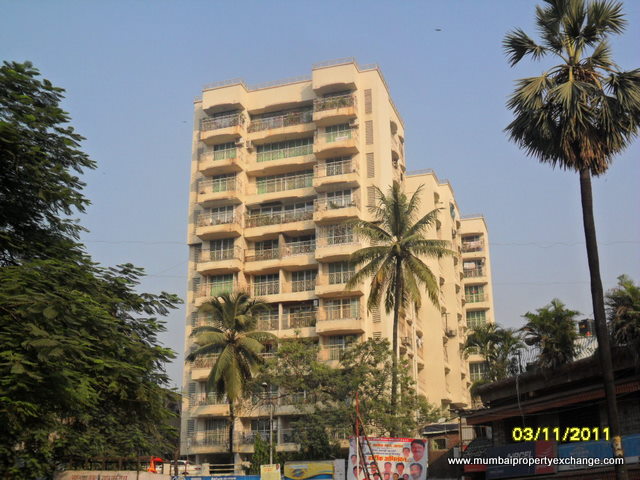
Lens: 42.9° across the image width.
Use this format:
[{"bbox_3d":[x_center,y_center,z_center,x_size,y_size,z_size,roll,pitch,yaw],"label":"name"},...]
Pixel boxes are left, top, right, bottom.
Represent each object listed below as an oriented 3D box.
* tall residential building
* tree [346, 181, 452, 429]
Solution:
[{"bbox_3d":[4.267,7.244,80.753,22.800,36.200,36.500,-6,-18,16],"label":"tall residential building"},{"bbox_3d":[4.691,5.663,46.137,6.227,19.335,5.916,-3,-17,5],"label":"tree"}]

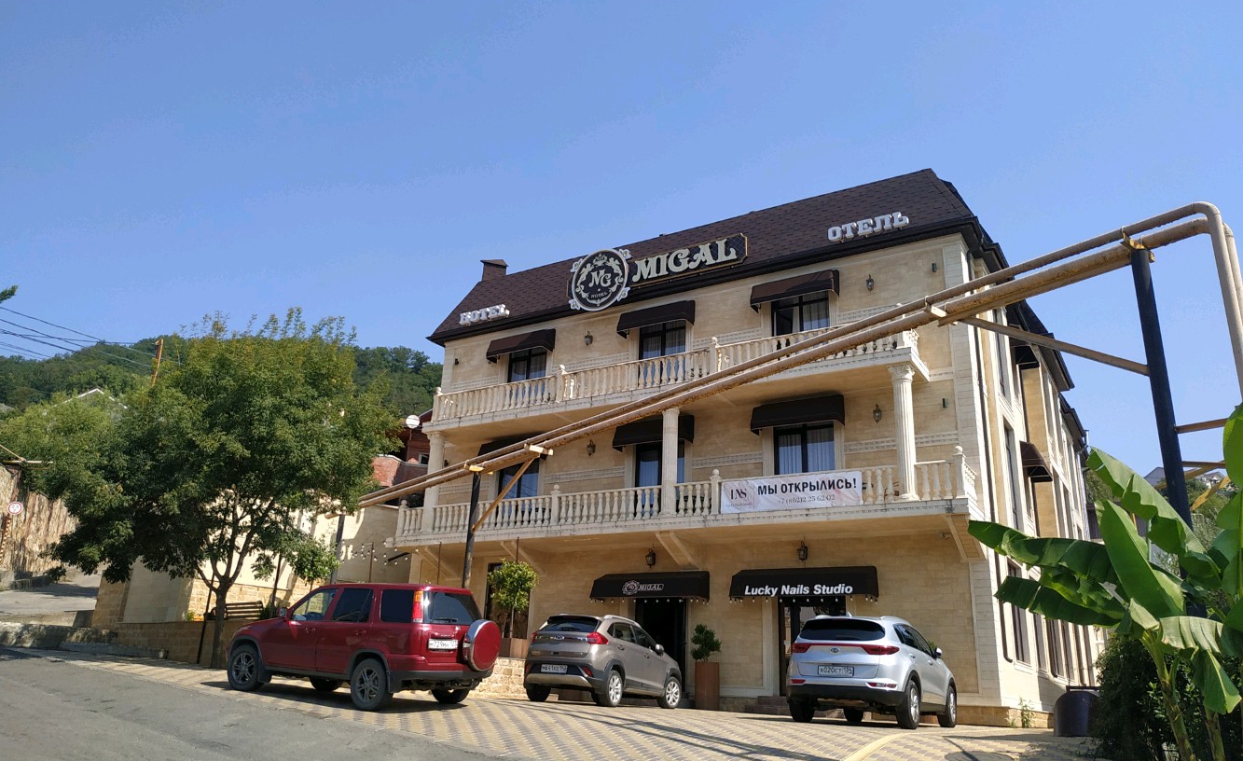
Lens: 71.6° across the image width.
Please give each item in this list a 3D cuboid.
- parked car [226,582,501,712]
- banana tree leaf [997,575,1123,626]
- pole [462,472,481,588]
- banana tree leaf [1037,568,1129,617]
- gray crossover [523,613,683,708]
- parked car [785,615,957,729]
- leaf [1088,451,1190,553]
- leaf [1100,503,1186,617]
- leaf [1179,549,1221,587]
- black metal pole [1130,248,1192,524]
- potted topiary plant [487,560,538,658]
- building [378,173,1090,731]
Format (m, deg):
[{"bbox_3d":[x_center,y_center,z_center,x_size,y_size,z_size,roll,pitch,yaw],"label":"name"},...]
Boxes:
[{"bbox_3d":[-3.840,3.800,12.700,4.450,1.680,1.780,-7,-19,30],"label":"parked car"},{"bbox_3d":[4.086,2.055,8.050,1.120,0.450,0.400,-1,-18,10],"label":"banana tree leaf"},{"bbox_3d":[-3.873,4.780,21.755,0.190,4.900,0.190,-8,-21,30],"label":"pole"},{"bbox_3d":[3.597,1.646,6.700,0.680,0.330,0.350,-7,-21,27],"label":"banana tree leaf"},{"bbox_3d":[-0.246,5.583,17.056,1.770,1.570,4.200,-7,-22,26],"label":"gray crossover"},{"bbox_3d":[4.269,4.892,14.421,1.860,1.640,4.480,-9,-22,30],"label":"parked car"},{"bbox_3d":[4.095,0.962,6.800,0.780,0.720,0.400,-8,-21,30],"label":"leaf"},{"bbox_3d":[3.922,1.352,6.500,0.620,0.820,0.350,-8,-21,30],"label":"leaf"},{"bbox_3d":[5.343,1.734,7.950,0.360,0.360,0.300,6,-18,-11],"label":"leaf"},{"bbox_3d":[5.701,1.115,8.779,0.200,5.400,0.200,-8,-21,30],"label":"black metal pole"},{"bbox_3d":[-2.196,4.618,17.400,1.020,2.000,1.000,-9,-22,31],"label":"potted topiary plant"},{"bbox_3d":[5.320,3.808,28.026,16.300,12.500,19.000,-9,-22,31],"label":"building"}]

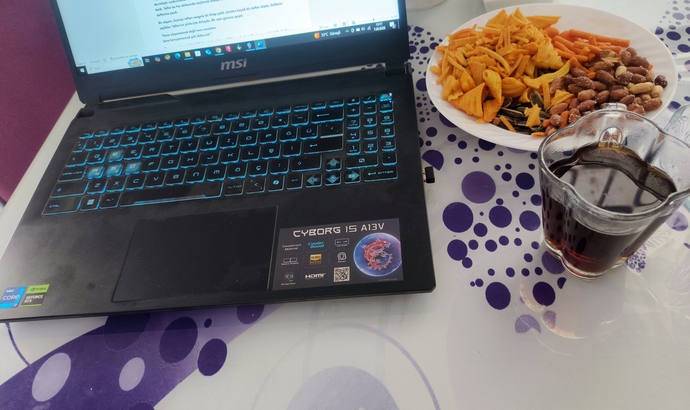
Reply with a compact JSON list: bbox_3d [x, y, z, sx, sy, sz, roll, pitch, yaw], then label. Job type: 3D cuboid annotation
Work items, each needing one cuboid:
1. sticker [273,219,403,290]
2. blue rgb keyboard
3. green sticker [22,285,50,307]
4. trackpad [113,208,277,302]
[{"bbox_3d":[-0.005,0.036,0.334,0.092,0.001,0.051,-5,53,8],"label":"sticker"},{"bbox_3d":[-0.113,-0.048,0.419,0.318,0.005,0.105,-5,53,8],"label":"blue rgb keyboard"},{"bbox_3d":[-0.241,0.071,0.357,0.018,0.001,0.018,-5,53,8],"label":"green sticker"},{"bbox_3d":[-0.114,0.037,0.356,0.121,0.002,0.073,-5,53,8],"label":"trackpad"}]

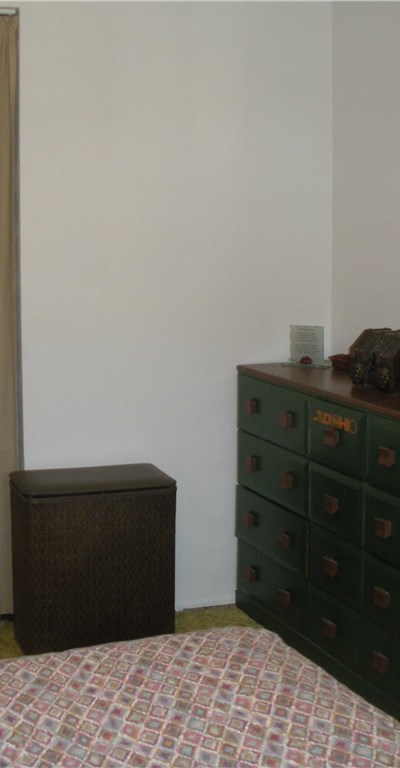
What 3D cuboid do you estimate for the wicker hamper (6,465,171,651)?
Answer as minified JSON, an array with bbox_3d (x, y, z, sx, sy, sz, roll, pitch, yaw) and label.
[{"bbox_3d":[-0.348,0.573,3.518,0.500,0.555,0.240,-3,9,-17],"label":"wicker hamper"}]

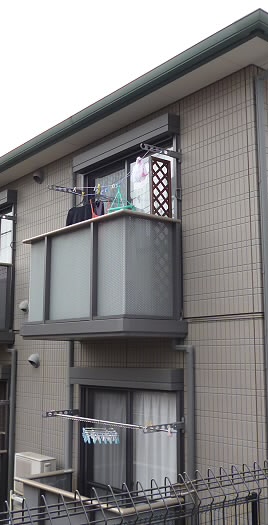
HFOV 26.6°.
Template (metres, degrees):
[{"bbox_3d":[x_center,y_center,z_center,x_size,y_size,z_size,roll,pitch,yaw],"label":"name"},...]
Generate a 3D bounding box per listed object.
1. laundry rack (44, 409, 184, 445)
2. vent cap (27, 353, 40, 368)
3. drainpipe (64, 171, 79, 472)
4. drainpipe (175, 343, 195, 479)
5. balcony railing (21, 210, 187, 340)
[{"bbox_3d":[-0.302,1.914,6.607,0.544,0.292,2.101,7,-12,-38],"label":"laundry rack"},{"bbox_3d":[-1.512,1.500,8.564,0.120,0.210,0.190,7,-12,-39],"label":"vent cap"},{"bbox_3d":[-0.841,1.122,7.763,0.077,4.950,0.077,7,-12,-38],"label":"drainpipe"},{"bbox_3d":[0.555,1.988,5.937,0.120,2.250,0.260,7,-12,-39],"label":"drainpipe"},{"bbox_3d":[-0.433,0.267,6.808,0.900,1.310,2.150,7,-12,-39],"label":"balcony railing"}]

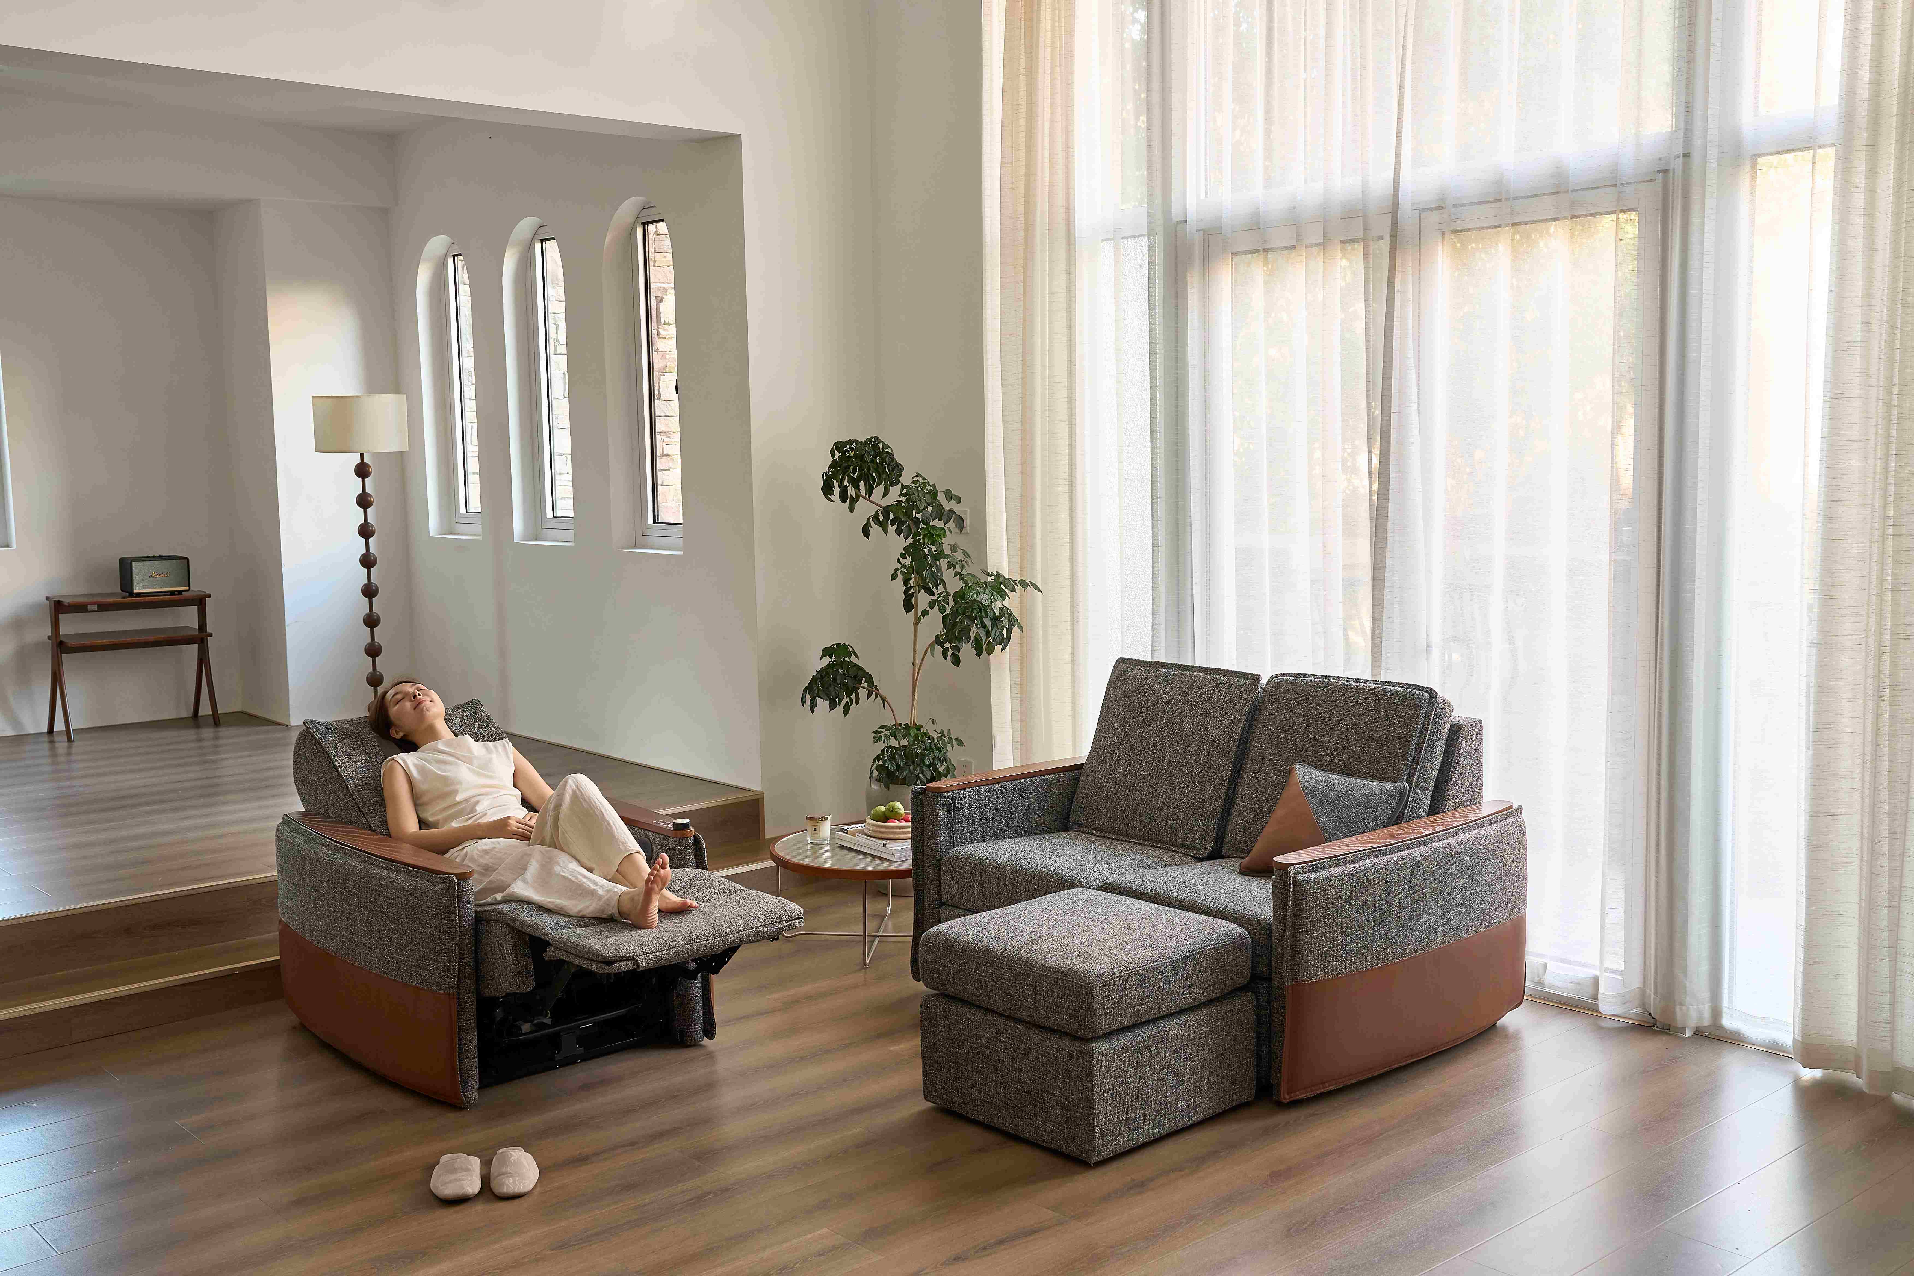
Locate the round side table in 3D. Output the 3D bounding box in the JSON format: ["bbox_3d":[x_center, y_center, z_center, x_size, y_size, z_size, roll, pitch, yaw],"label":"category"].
[{"bbox_3d":[-0.270,0.846,6.239,0.769,0.316,0.769,-1,6,0],"label":"round side table"}]

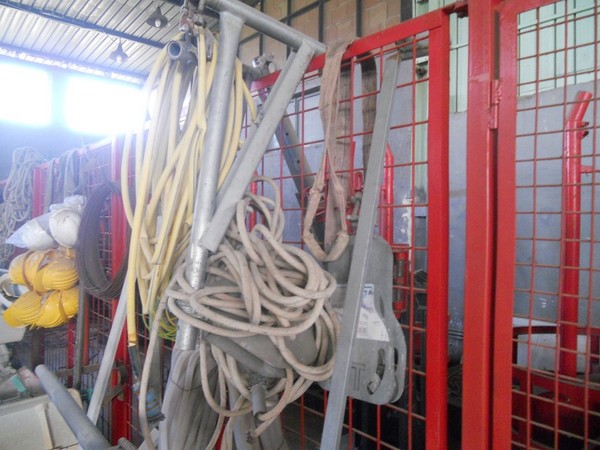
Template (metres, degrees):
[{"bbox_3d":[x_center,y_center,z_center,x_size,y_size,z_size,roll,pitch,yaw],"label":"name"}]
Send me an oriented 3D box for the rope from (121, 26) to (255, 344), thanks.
[{"bbox_3d":[-0.344,-0.124,1.430,0.300,0.930,0.340,0,1,-41],"label":"rope"}]

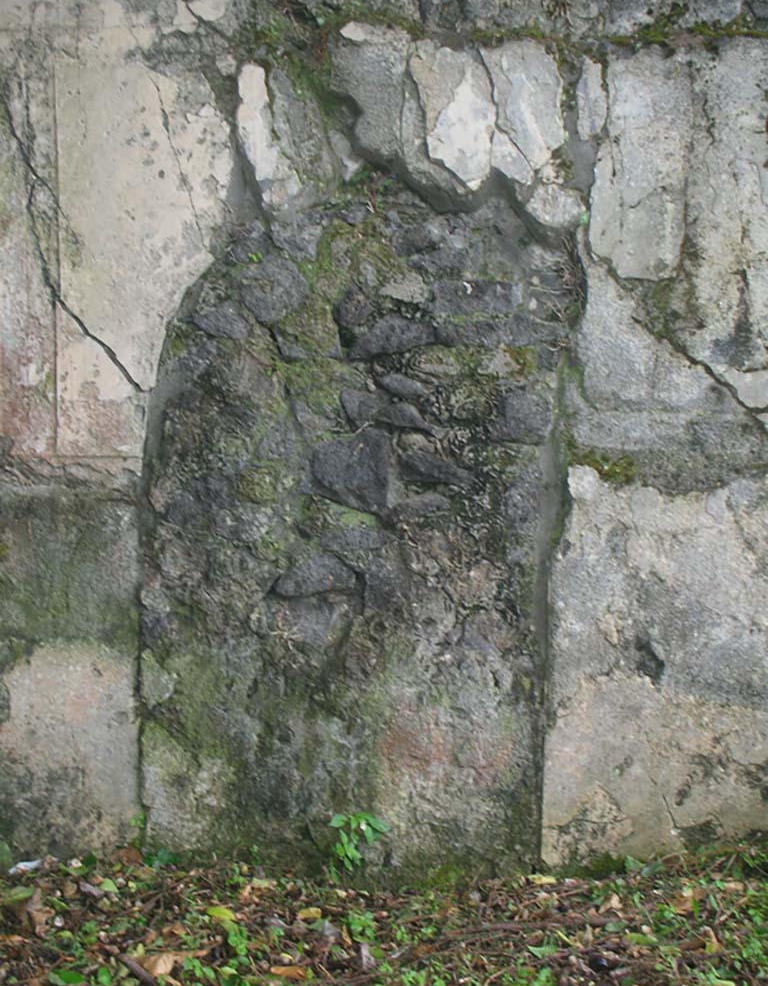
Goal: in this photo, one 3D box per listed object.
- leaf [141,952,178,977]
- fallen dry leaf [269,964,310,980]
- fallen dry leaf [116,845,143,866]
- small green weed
[{"bbox_3d":[-0.535,1.130,3.757,0.080,0.035,0.080,0,4,0],"label":"leaf"},{"bbox_3d":[-0.225,1.139,3.733,0.100,0.022,0.055,0,4,0],"label":"fallen dry leaf"},{"bbox_3d":[-0.720,1.029,4.450,0.078,0.040,0.055,0,4,0],"label":"fallen dry leaf"},{"bbox_3d":[-0.072,0.988,4.420,0.165,0.160,0.110,0,4,0],"label":"small green weed"}]

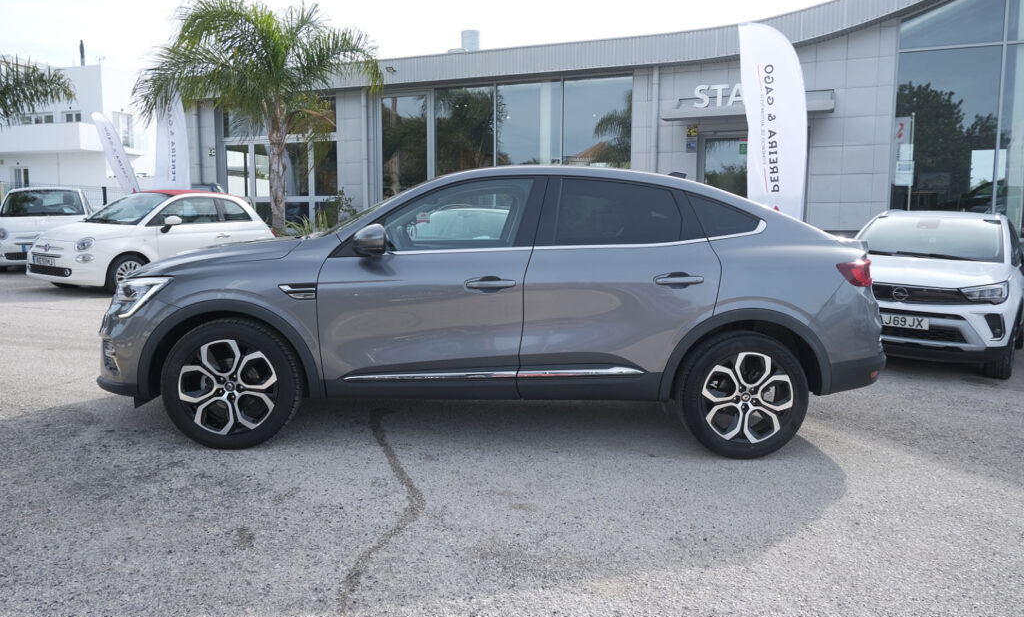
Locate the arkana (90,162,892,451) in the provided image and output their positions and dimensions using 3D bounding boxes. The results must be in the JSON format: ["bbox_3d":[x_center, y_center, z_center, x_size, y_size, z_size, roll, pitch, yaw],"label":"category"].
[{"bbox_3d":[-0.107,-0.091,4.696,4.568,1.575,1.820,2,5,-4],"label":"arkana"}]

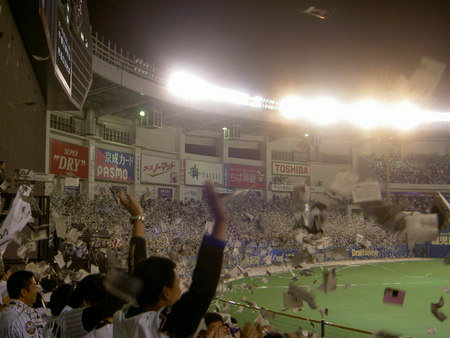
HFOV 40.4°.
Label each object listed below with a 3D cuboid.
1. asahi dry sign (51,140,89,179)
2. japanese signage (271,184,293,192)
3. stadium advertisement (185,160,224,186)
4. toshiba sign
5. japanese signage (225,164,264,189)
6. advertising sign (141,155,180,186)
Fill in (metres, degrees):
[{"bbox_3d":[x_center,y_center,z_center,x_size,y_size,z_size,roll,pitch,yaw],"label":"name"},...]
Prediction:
[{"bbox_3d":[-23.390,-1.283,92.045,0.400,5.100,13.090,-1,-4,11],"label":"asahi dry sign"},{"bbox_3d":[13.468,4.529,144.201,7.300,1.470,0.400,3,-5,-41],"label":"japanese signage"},{"bbox_3d":[-4.452,1.088,126.301,0.400,5.100,13.090,-3,-5,35],"label":"stadium advertisement"},{"bbox_3d":[15.826,0.131,146.480,13.310,3.210,0.400,3,-5,-41],"label":"toshiba sign"},{"bbox_3d":[4.759,1.737,135.667,0.400,5.100,14.340,-4,-5,43],"label":"japanese signage"},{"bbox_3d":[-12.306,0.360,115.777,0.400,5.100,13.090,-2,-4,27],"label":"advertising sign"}]

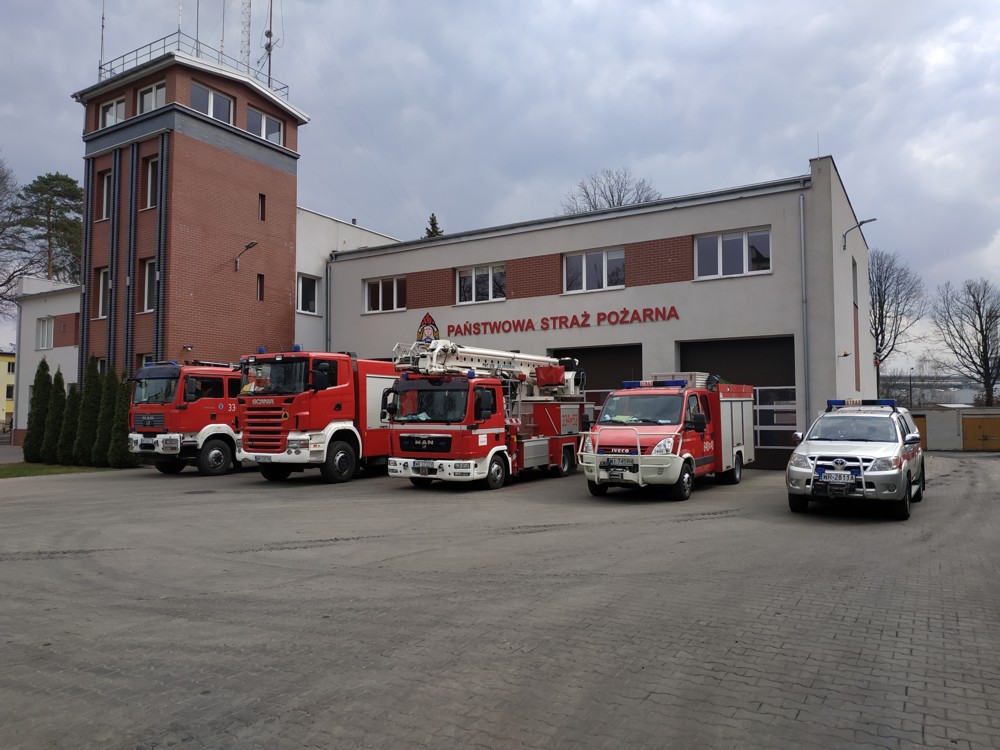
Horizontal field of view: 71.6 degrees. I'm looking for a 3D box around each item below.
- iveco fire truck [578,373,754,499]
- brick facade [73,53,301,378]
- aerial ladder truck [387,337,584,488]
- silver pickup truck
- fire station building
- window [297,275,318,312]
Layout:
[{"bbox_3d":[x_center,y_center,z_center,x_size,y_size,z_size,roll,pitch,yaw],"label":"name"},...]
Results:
[{"bbox_3d":[3.877,1.248,15.471,2.250,2.550,6.550,-2,-4,31],"label":"iveco fire truck"},{"bbox_3d":[-11.701,-3.795,26.344,5.500,13.800,5.500,-2,-4,31],"label":"brick facade"},{"bbox_3d":[-0.077,1.018,17.334,2.450,3.200,7.200,-2,-4,31],"label":"aerial ladder truck"},{"bbox_3d":[6.949,1.497,13.401,1.950,2.000,5.300,-2,-4,34],"label":"silver pickup truck"},{"bbox_3d":[4.834,-1.231,30.337,19.300,9.100,15.400,-2,-4,31],"label":"fire station building"},{"bbox_3d":[-7.797,-3.280,28.255,0.140,1.520,1.080,-2,-4,31],"label":"window"}]

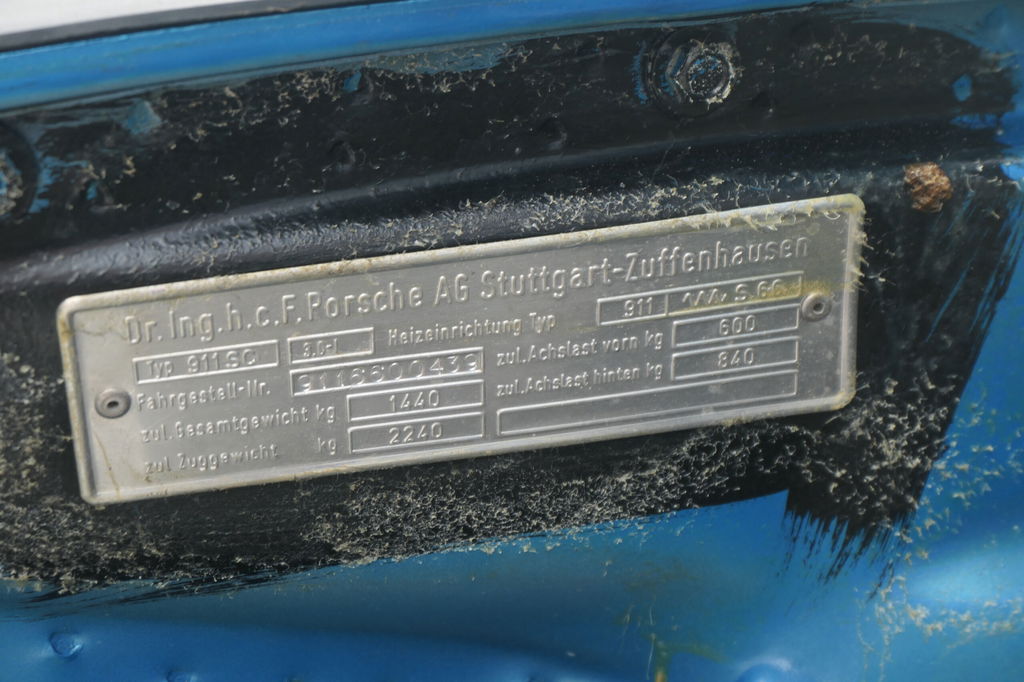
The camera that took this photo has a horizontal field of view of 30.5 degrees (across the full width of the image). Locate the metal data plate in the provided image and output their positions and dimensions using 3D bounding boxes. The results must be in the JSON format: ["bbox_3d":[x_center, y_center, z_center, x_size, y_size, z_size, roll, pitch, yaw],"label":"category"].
[{"bbox_3d":[-0.005,0.002,0.303,0.130,0.038,0.003,-7,27,-9],"label":"metal data plate"}]

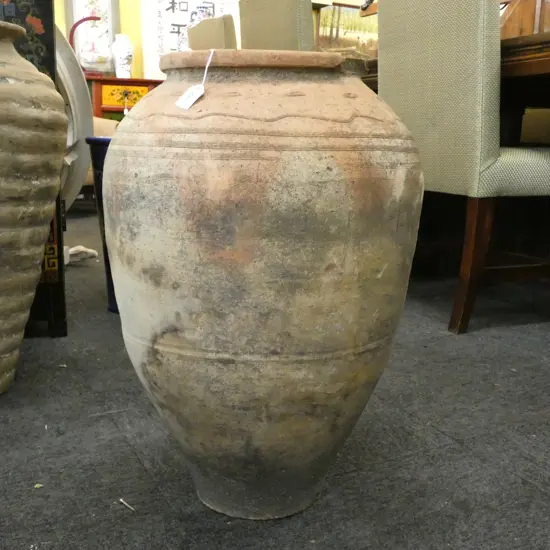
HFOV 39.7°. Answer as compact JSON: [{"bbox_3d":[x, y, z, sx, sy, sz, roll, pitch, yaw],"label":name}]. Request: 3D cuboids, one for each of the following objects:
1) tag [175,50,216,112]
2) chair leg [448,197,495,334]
[{"bbox_3d":[-0.083,-0.215,0.846,0.026,0.081,0.011,17,-16,32],"label":"tag"},{"bbox_3d":[0.499,-0.025,1.946,0.054,0.356,0.044,5,7,-24],"label":"chair leg"}]

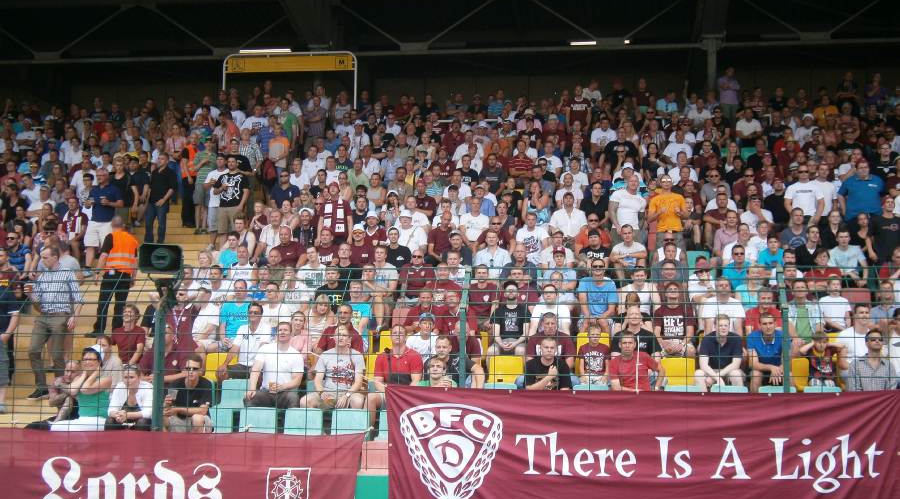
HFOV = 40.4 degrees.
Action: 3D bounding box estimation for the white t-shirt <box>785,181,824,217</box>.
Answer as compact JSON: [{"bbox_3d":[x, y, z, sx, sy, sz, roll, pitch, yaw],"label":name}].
[{"bbox_3d":[5.688,-0.859,19.416,0.600,0.640,0.300,0,-5,7],"label":"white t-shirt"}]

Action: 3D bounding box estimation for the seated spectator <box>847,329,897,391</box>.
[{"bbox_3d":[4.418,1.495,12.778,0.550,1.360,0.750,0,-6,7],"label":"seated spectator"}]

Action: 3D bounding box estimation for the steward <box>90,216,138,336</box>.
[{"bbox_3d":[-4.832,0.382,17.600,0.650,1.759,0.500,2,-7,-15],"label":"steward"}]

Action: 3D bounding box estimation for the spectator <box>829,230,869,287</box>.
[{"bbox_3d":[5.377,0.321,16.538,0.520,1.245,0.750,-1,-6,14],"label":"spectator"}]

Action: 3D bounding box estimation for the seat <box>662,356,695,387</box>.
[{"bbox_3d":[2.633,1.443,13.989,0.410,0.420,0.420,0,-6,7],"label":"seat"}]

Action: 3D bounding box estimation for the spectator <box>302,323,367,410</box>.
[{"bbox_3d":[-1.264,1.478,13.401,0.580,1.330,0.820,0,-4,8],"label":"spectator"}]

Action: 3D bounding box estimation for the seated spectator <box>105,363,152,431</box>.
[{"bbox_3d":[-3.381,1.795,12.850,0.520,1.200,0.800,0,-6,7],"label":"seated spectator"}]

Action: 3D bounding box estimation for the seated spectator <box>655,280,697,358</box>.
[{"bbox_3d":[2.681,1.010,14.528,0.520,1.280,0.750,0,-6,9],"label":"seated spectator"}]

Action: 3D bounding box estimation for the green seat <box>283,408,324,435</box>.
[{"bbox_3d":[-1.566,1.856,12.630,0.420,0.420,0.440,0,-7,7],"label":"green seat"}]

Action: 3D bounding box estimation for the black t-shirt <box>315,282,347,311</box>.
[{"bbox_3d":[-1.545,0.764,15.869,0.500,0.620,0.300,0,-5,7],"label":"black t-shirt"}]

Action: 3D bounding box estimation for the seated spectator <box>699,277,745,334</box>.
[{"bbox_3d":[3.250,1.011,14.575,0.560,1.360,0.750,0,-6,7],"label":"seated spectator"}]

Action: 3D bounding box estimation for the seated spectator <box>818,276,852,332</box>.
[{"bbox_3d":[4.745,0.872,15.049,0.440,1.090,0.680,-1,-6,14],"label":"seated spectator"}]

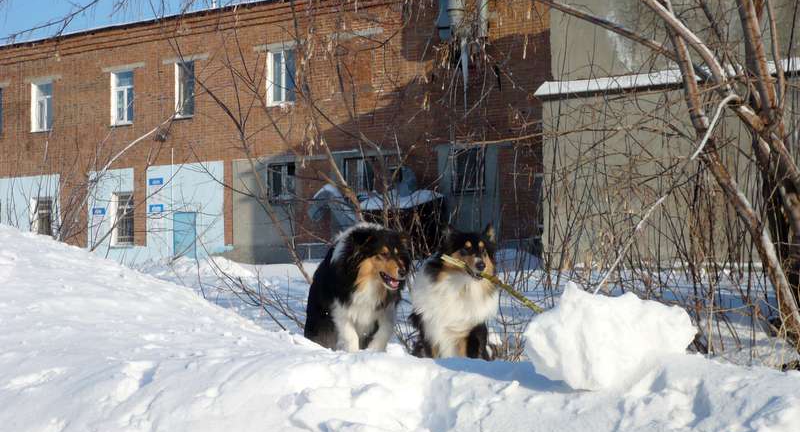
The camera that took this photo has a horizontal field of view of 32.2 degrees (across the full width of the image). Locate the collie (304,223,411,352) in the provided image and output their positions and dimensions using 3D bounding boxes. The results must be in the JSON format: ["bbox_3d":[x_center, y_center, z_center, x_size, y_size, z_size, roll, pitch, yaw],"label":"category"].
[{"bbox_3d":[-0.229,0.387,7.300,0.410,0.700,0.700,1,-3,-33],"label":"collie"}]

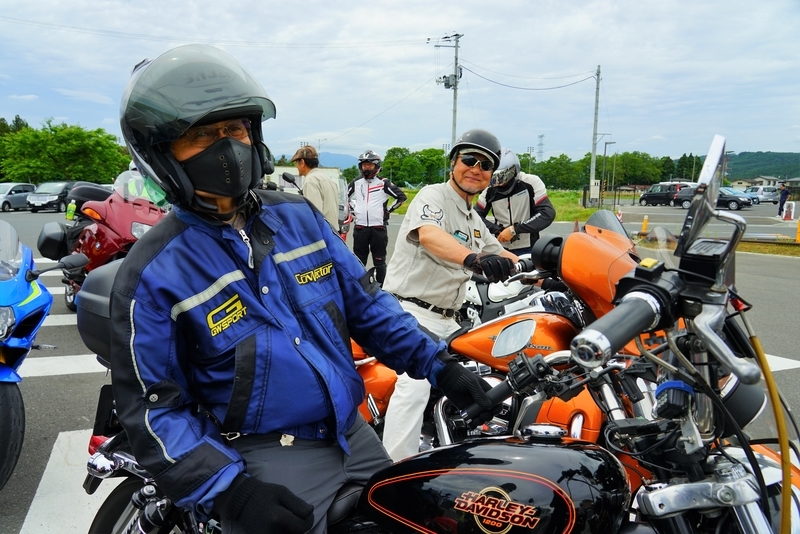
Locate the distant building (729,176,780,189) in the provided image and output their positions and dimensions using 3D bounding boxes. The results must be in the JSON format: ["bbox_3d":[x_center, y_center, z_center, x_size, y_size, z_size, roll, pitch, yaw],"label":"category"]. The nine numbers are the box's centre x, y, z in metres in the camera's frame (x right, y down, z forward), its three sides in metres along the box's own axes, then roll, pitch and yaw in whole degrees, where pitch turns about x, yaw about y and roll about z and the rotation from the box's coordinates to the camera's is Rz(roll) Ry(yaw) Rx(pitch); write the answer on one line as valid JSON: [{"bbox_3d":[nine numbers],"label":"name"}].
[{"bbox_3d":[111.003,-26.120,167.994,13.000,6.500,9.000,2,8,11],"label":"distant building"}]

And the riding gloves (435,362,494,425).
[{"bbox_3d":[0.151,0.289,1.230,0.140,0.120,0.110,-5,9,-30],"label":"riding gloves"}]

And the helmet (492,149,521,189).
[{"bbox_3d":[0.771,-0.709,3.900,0.260,0.275,0.340,3,40,32],"label":"helmet"}]

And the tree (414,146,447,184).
[{"bbox_3d":[5.431,-16.761,93.568,6.200,9.200,6.200,0,8,0],"label":"tree"}]

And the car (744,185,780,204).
[{"bbox_3d":[34.000,-6.640,49.761,1.680,1.600,4.000,2,8,11],"label":"car"}]

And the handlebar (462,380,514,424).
[{"bbox_3d":[0.198,0.305,1.220,0.140,0.040,0.040,-43,-13,27],"label":"handlebar"}]

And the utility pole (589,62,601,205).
[{"bbox_3d":[15.890,-10.632,43.431,0.360,11.300,0.360,0,8,0],"label":"utility pole"}]

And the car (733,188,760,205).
[{"bbox_3d":[27.962,-5.936,44.890,4.200,1.480,1.720,6,10,34],"label":"car"}]

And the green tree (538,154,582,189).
[{"bbox_3d":[39.110,-23.149,130.000,10.500,8.600,9.000,0,9,0],"label":"green tree"}]

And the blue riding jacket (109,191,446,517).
[{"bbox_3d":[-0.261,0.138,1.120,0.640,0.580,0.420,-5,9,-30],"label":"blue riding jacket"}]

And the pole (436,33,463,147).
[{"bbox_3d":[4.136,-11.650,42.779,2.000,13.500,0.800,-1,8,-6],"label":"pole"}]

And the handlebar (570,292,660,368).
[{"bbox_3d":[0.227,0.067,0.560,0.137,0.041,0.041,-20,20,-40],"label":"handlebar"}]

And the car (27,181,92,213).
[{"bbox_3d":[-20.064,-4.241,31.869,1.820,1.760,4.750,0,9,-2],"label":"car"}]

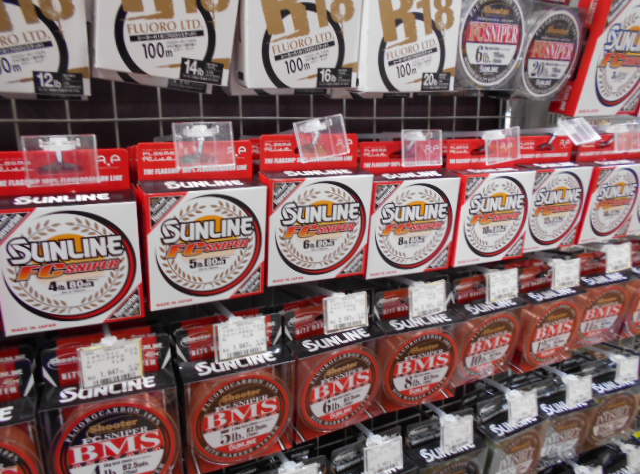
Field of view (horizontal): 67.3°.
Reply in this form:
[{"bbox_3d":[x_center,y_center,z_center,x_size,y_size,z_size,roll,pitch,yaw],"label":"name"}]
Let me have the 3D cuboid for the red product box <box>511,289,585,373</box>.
[{"bbox_3d":[0.282,0.115,0.613,0.096,0.091,0.032,-6,16,-25],"label":"red product box"}]

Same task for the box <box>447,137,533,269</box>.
[{"bbox_3d":[0.179,-0.039,0.516,0.095,0.127,0.033,-6,21,-23],"label":"box"}]

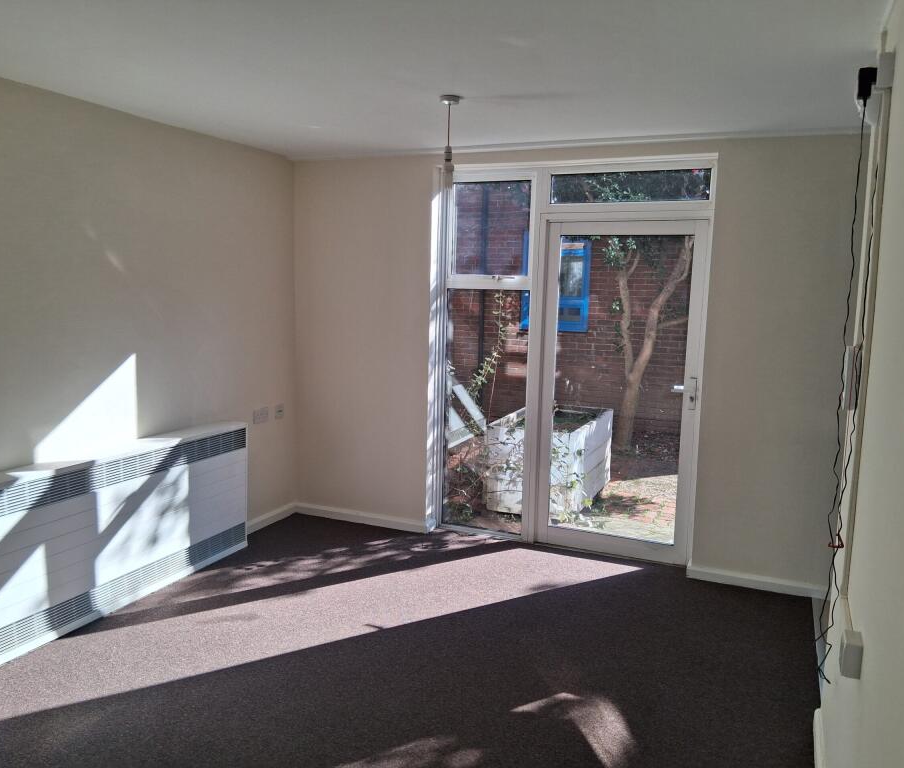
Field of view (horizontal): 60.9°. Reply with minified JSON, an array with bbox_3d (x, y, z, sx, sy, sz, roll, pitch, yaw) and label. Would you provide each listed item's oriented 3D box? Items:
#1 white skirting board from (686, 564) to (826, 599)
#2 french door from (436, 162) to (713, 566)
[{"bbox_3d":[1.617,1.054,4.097,0.687,0.064,0.018,4,8,23],"label":"white skirting board"},{"bbox_3d":[0.677,-0.147,4.587,1.593,2.276,0.080,4,8,23],"label":"french door"}]

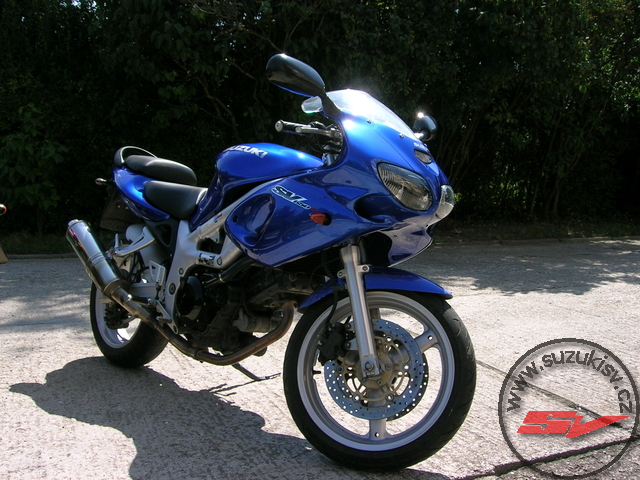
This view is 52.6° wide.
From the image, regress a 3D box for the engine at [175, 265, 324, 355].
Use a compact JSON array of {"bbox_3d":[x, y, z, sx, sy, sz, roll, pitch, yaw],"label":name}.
[{"bbox_3d":[-0.255,0.200,2.349,0.550,0.390,0.400,6,-1,45],"label":"engine"}]

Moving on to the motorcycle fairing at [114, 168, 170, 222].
[{"bbox_3d":[-0.721,-0.189,2.861,0.670,0.240,0.280,6,-1,45],"label":"motorcycle fairing"}]

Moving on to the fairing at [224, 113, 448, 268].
[{"bbox_3d":[0.085,-0.134,2.056,0.650,0.470,0.470,6,-1,45],"label":"fairing"}]

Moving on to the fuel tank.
[{"bbox_3d":[-0.198,-0.186,2.342,0.560,0.340,0.340,6,-1,45],"label":"fuel tank"}]

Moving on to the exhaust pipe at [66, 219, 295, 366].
[{"bbox_3d":[-0.617,0.183,2.518,1.260,0.440,0.270,6,-1,45],"label":"exhaust pipe"}]

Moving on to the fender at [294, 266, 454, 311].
[{"bbox_3d":[0.179,0.166,1.986,0.450,0.195,0.140,10,-12,19],"label":"fender"}]

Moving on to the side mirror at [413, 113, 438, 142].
[{"bbox_3d":[0.347,-0.388,2.232,0.120,0.140,0.215,7,-1,28],"label":"side mirror"}]

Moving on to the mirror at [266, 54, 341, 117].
[{"bbox_3d":[-0.052,-0.440,1.829,0.215,0.140,0.120,7,-1,-28],"label":"mirror"}]

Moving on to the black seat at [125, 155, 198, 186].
[{"bbox_3d":[-0.715,-0.304,2.869,0.410,0.130,0.240,6,-1,45],"label":"black seat"}]

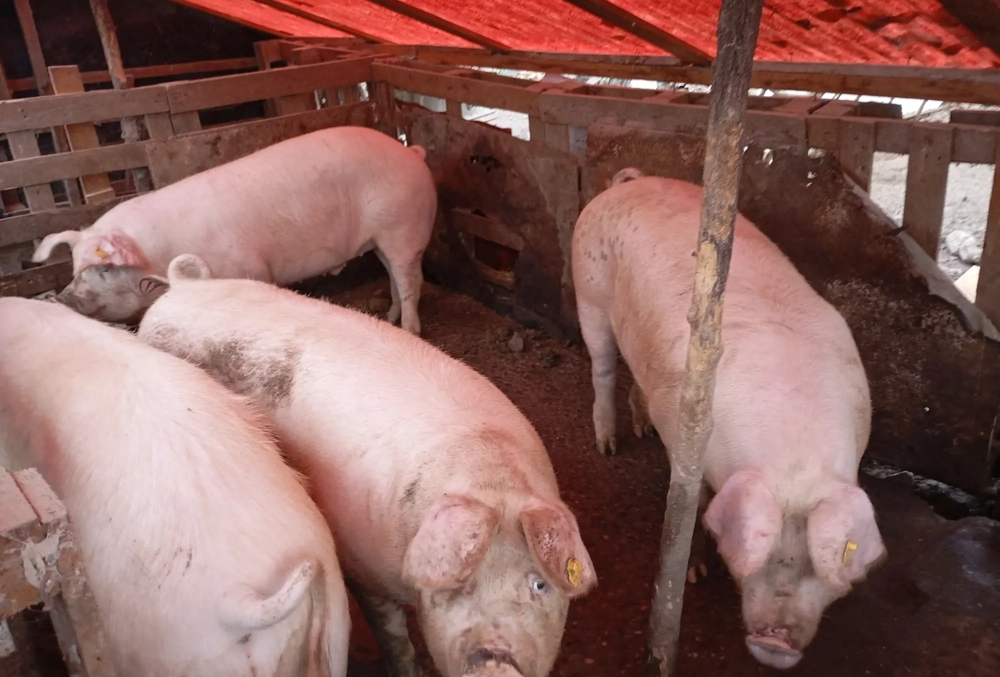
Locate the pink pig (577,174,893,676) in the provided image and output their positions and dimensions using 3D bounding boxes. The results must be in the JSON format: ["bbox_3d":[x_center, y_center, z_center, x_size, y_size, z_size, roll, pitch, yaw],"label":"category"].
[{"bbox_3d":[0.461,0.135,1.940,0.440,0.810,1.360,-2,24,-5],"label":"pink pig"}]

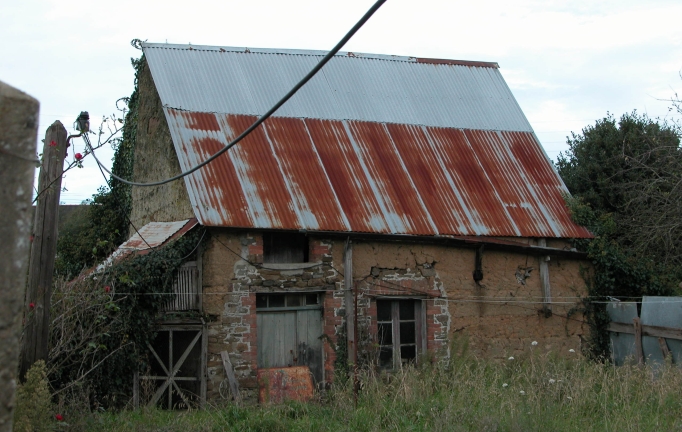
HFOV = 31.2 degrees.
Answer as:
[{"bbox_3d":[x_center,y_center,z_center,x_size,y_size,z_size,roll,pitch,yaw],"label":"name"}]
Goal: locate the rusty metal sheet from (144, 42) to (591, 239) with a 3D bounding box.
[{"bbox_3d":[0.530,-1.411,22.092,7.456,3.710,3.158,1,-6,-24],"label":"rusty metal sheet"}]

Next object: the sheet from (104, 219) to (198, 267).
[{"bbox_3d":[-3.250,0.488,19.668,1.300,0.750,2.000,1,-6,-24],"label":"sheet"}]

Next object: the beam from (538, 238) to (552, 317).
[{"bbox_3d":[3.641,1.103,21.754,0.160,1.375,0.160,-4,-4,-25],"label":"beam"}]

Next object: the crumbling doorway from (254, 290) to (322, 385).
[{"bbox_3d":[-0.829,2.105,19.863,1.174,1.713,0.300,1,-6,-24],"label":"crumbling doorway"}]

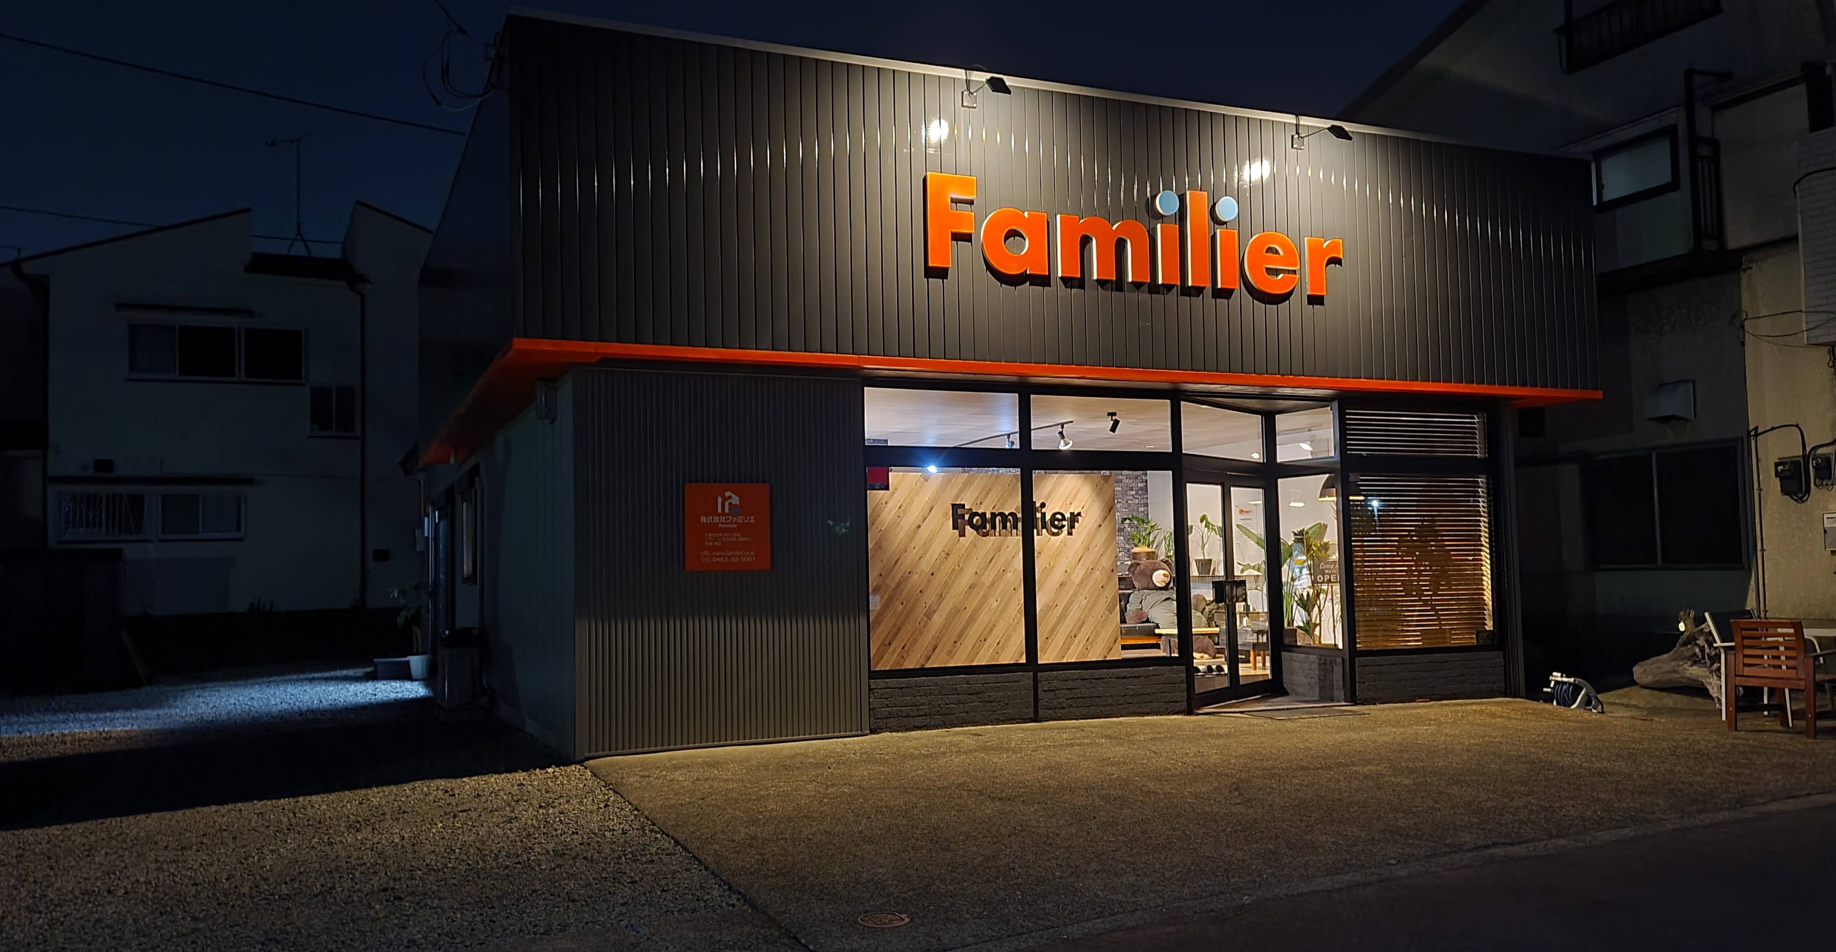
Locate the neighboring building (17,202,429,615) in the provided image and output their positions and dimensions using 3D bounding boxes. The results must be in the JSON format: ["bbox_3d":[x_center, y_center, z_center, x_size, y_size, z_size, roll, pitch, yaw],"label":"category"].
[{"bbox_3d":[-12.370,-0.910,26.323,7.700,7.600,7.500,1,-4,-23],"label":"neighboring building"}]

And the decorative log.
[{"bbox_3d":[6.637,1.586,11.500,0.920,0.780,0.680,-3,-4,30],"label":"decorative log"}]

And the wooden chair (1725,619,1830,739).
[{"bbox_3d":[6.153,1.397,9.299,0.630,0.810,0.620,0,-4,-22],"label":"wooden chair"}]

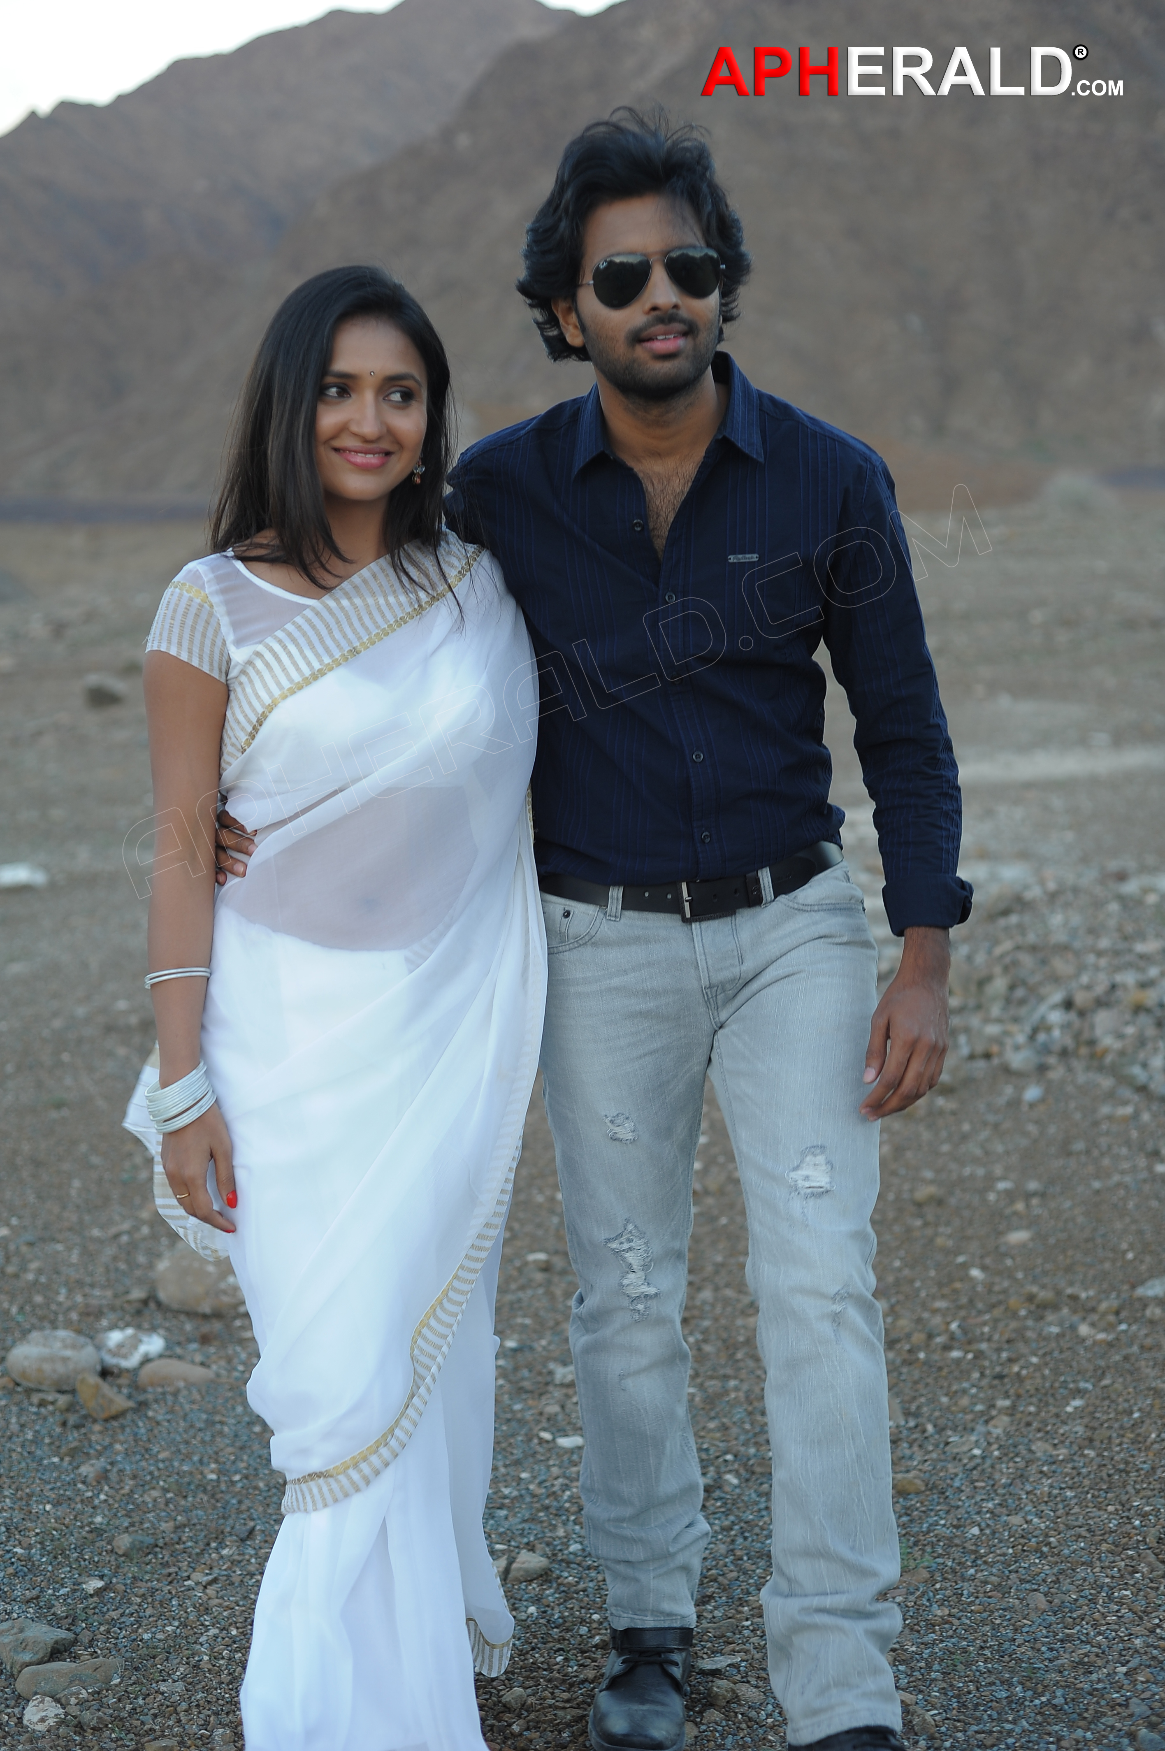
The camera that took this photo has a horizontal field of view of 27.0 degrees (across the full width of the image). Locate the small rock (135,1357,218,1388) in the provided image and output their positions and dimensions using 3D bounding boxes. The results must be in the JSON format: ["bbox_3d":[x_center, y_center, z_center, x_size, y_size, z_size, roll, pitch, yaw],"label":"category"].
[{"bbox_3d":[-0.641,0.785,3.835,0.122,0.032,0.060,-1,9,0],"label":"small rock"}]

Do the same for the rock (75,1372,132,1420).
[{"bbox_3d":[-0.732,0.797,3.716,0.085,0.066,0.070,0,9,0],"label":"rock"}]

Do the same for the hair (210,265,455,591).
[{"bbox_3d":[-0.254,-0.439,2.451,0.225,0.330,0.230,-4,9,-18],"label":"hair"}]

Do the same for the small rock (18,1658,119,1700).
[{"bbox_3d":[-0.601,0.940,2.847,0.120,0.032,0.050,-4,9,-18],"label":"small rock"}]

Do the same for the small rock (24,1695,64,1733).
[{"bbox_3d":[-0.618,0.963,2.789,0.048,0.038,0.041,0,9,0],"label":"small rock"}]

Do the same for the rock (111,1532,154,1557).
[{"bbox_3d":[-0.601,0.894,3.247,0.056,0.029,0.043,0,9,0],"label":"rock"}]

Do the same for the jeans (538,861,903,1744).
[{"bbox_3d":[0.151,0.445,2.673,0.385,0.950,0.370,-1,9,0],"label":"jeans"}]

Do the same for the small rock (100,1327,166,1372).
[{"bbox_3d":[-0.730,0.766,3.933,0.105,0.045,0.085,-1,9,0],"label":"small rock"}]

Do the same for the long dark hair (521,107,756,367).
[{"bbox_3d":[0.052,-0.649,2.460,0.232,0.262,0.245,-8,10,-21],"label":"long dark hair"}]

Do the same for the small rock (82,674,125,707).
[{"bbox_3d":[-2.950,-1.140,15.000,0.270,0.205,0.230,0,9,0],"label":"small rock"}]

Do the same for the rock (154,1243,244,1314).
[{"bbox_3d":[-0.658,0.701,4.228,0.170,0.085,0.130,-1,9,0],"label":"rock"}]

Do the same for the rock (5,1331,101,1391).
[{"bbox_3d":[-0.836,0.769,3.840,0.151,0.087,0.122,0,9,0],"label":"rock"}]

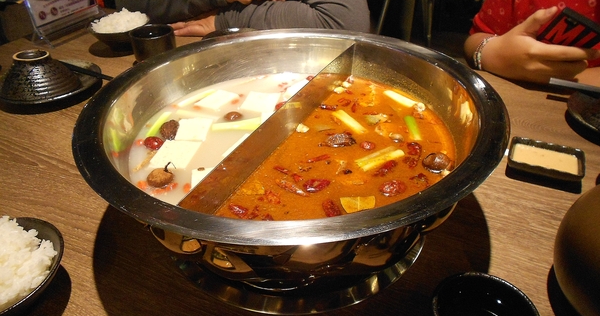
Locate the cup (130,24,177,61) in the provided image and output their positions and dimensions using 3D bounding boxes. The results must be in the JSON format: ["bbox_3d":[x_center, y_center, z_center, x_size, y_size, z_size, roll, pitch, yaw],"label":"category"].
[{"bbox_3d":[-0.274,-0.215,0.853,0.075,0.048,0.075,-2,35,0],"label":"cup"}]

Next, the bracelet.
[{"bbox_3d":[0.317,-0.172,0.748,0.052,0.063,0.015,-18,38,-22],"label":"bracelet"}]

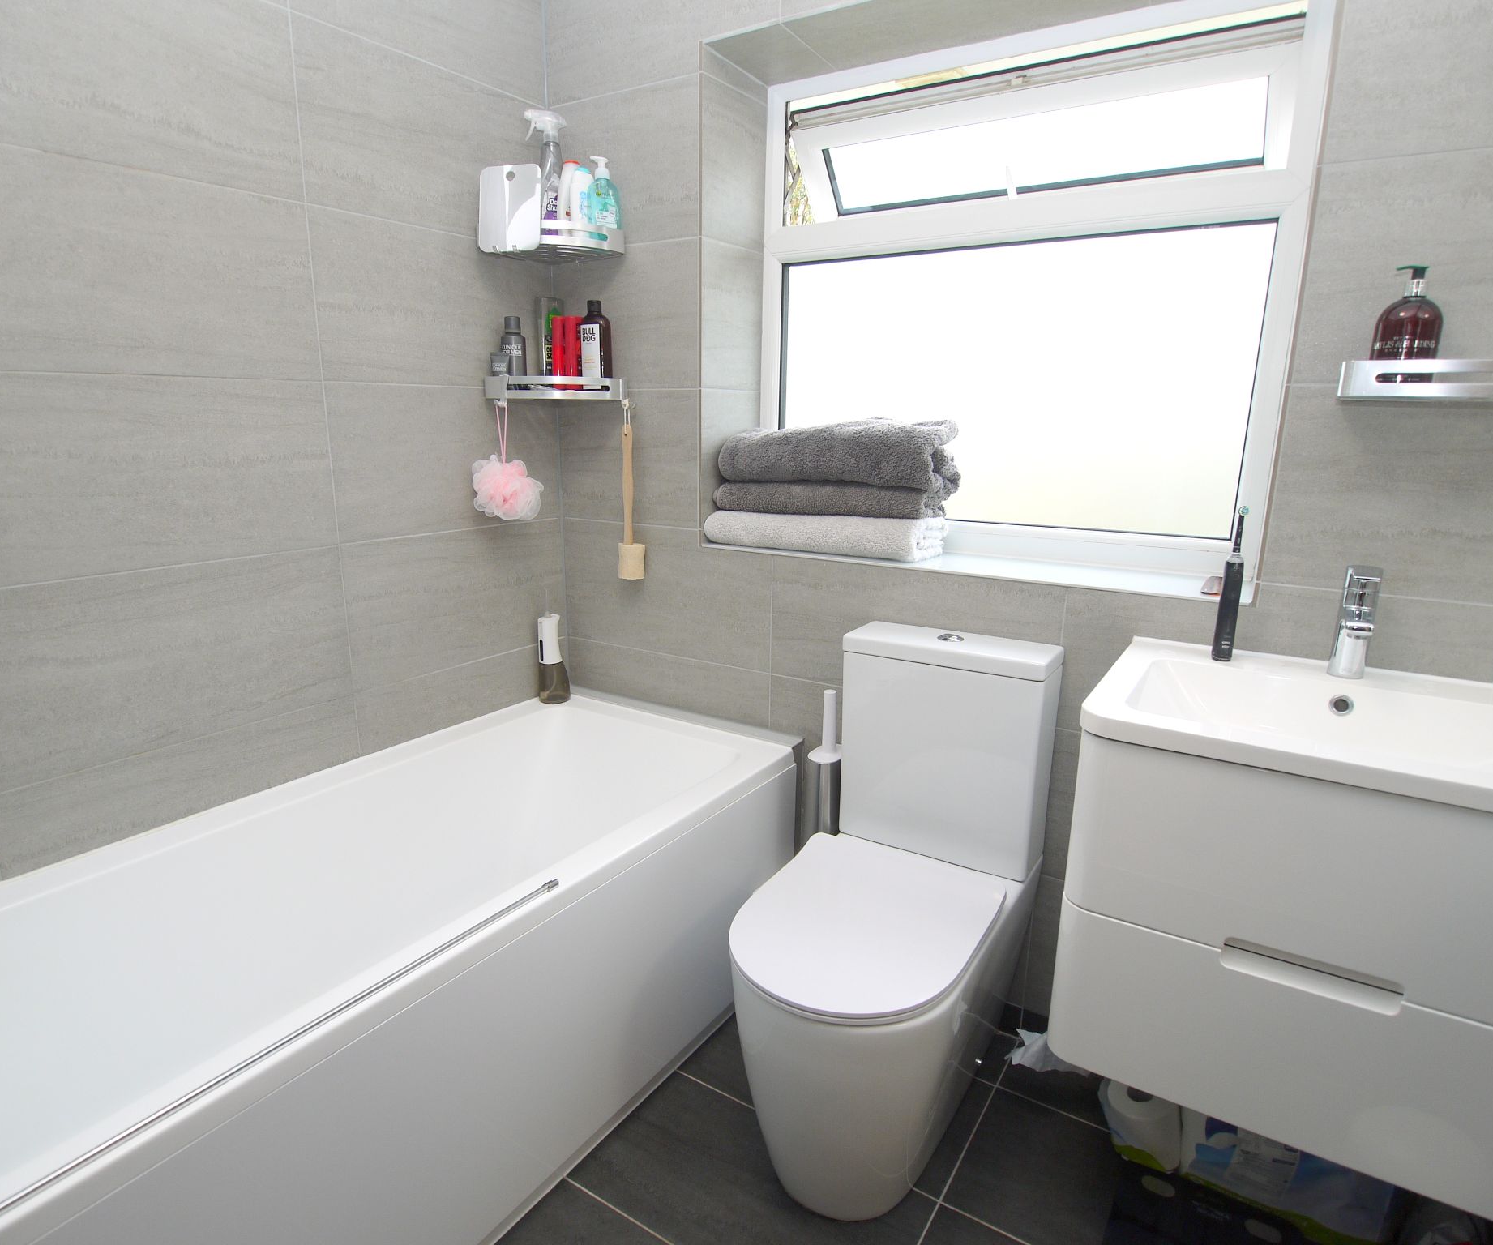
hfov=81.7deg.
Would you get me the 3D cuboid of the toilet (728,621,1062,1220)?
[{"bbox_3d":[0.235,0.491,1.481,0.370,0.845,0.640,9,16,31],"label":"toilet"}]

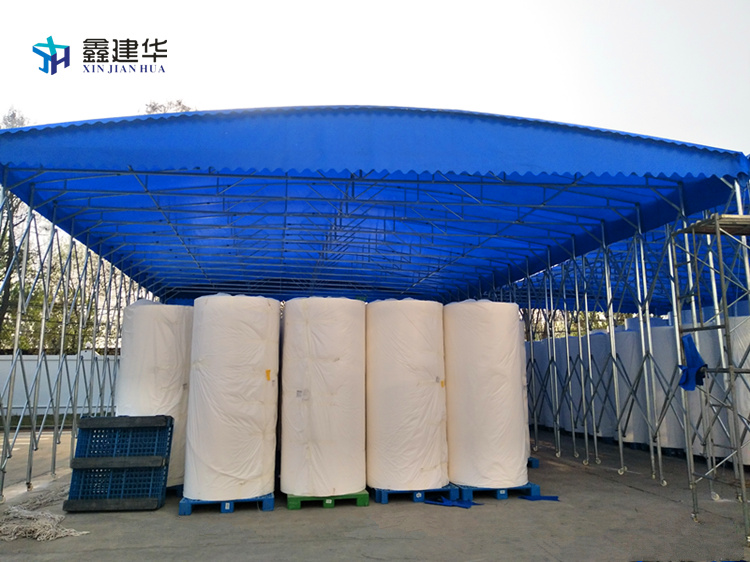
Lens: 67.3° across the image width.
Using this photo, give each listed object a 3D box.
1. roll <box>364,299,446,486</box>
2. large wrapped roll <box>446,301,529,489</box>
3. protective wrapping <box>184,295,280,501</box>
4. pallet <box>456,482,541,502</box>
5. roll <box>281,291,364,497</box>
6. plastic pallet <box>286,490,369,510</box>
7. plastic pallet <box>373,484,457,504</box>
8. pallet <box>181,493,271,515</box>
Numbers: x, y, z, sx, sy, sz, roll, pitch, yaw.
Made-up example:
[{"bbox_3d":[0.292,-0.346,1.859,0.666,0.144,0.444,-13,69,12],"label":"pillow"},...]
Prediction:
[{"bbox_3d":[0.487,1.671,8.520,1.200,2.630,1.200,1,-10,-10],"label":"roll"},{"bbox_3d":[1.677,1.678,8.578,1.170,2.620,1.170,0,-10,0],"label":"large wrapped roll"},{"bbox_3d":[-1.989,1.597,7.978,1.200,2.630,1.200,1,-10,-10],"label":"protective wrapping"},{"bbox_3d":[1.655,3.060,8.432,1.197,0.155,1.120,1,-10,-11],"label":"pallet"},{"bbox_3d":[-0.724,1.618,8.155,1.200,2.630,1.200,1,-10,-10],"label":"roll"},{"bbox_3d":[-0.697,2.994,7.945,1.072,0.155,1.120,1,-10,-10],"label":"plastic pallet"},{"bbox_3d":[0.500,3.045,8.296,1.140,0.155,1.120,2,-10,-12],"label":"plastic pallet"},{"bbox_3d":[-1.967,2.962,7.704,1.172,0.155,1.120,1,-10,-9],"label":"pallet"}]

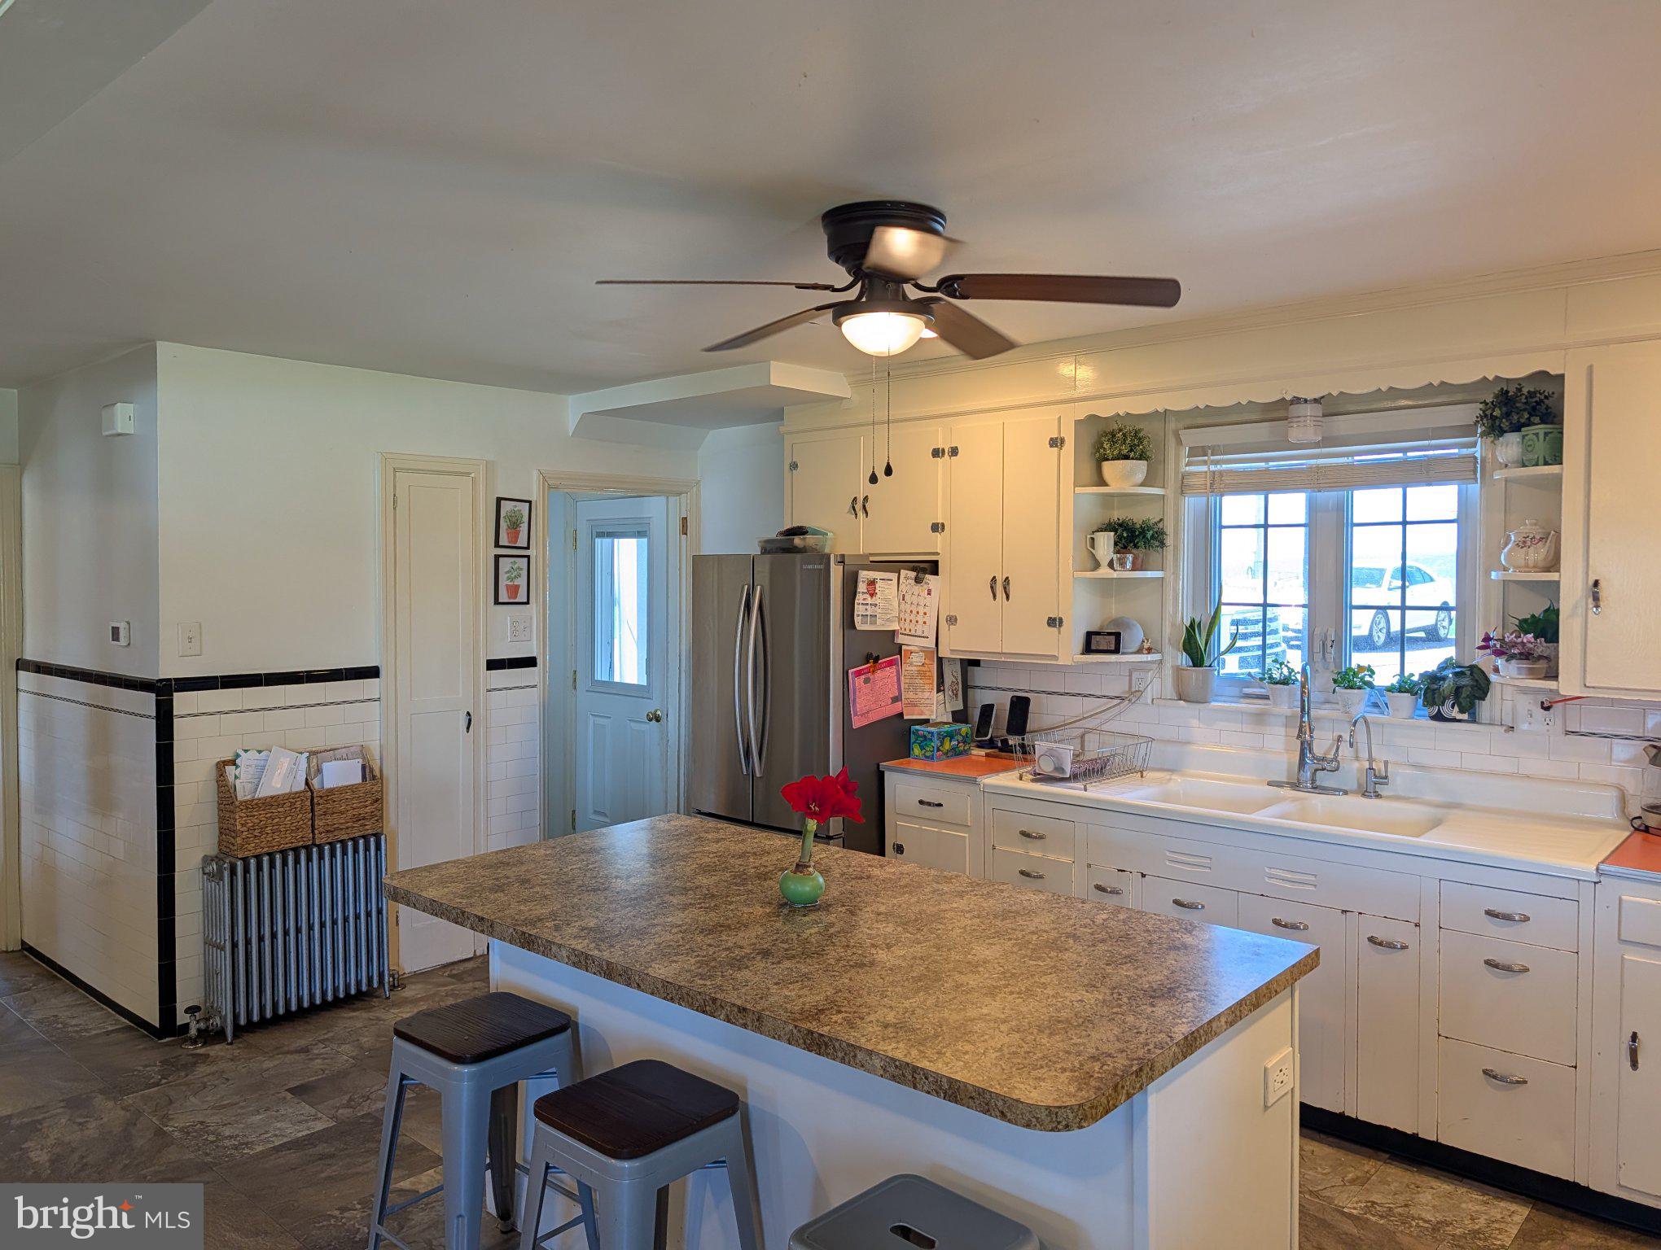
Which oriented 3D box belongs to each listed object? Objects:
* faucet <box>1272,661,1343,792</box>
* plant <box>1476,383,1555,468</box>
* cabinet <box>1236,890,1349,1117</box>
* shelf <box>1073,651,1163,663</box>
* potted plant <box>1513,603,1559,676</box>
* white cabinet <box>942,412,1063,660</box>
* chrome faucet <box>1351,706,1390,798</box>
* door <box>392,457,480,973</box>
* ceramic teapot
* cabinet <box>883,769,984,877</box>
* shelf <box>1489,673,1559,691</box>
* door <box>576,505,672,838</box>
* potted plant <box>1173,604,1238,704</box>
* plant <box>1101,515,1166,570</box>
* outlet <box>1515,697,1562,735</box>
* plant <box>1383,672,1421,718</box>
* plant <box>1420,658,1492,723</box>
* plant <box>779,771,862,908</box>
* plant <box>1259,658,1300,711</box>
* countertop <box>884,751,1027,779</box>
[{"bbox_3d":[1.521,0.334,3.720,0.255,0.415,0.250,1,2,34],"label":"faucet"},{"bbox_3d":[1.999,-0.583,3.365,0.200,0.245,0.195,2,3,41],"label":"plant"},{"bbox_3d":[1.520,1.092,3.580,0.314,0.575,0.550,2,3,41],"label":"cabinet"},{"bbox_3d":[1.052,0.118,4.208,0.200,0.024,0.305,2,3,42],"label":"shelf"},{"bbox_3d":[2.053,0.039,3.330,0.155,0.210,0.150,2,3,41],"label":"potted plant"},{"bbox_3d":[0.748,-0.322,4.472,0.565,0.895,0.310,2,3,41],"label":"white cabinet"},{"bbox_3d":[1.701,0.414,3.644,0.155,0.270,0.090,-1,2,-37],"label":"chrome faucet"},{"bbox_3d":[-1.642,0.404,4.833,0.045,2.050,0.352,2,3,41],"label":"door"},{"bbox_3d":[2.016,-0.228,3.321,0.125,0.158,0.190,-1,2,-25],"label":"ceramic teapot"},{"bbox_3d":[0.573,1.001,4.490,0.477,0.888,0.575,2,3,42],"label":"cabinet"},{"bbox_3d":[2.016,0.165,3.342,0.214,0.022,0.305,2,3,42],"label":"shelf"},{"bbox_3d":[-1.121,0.337,6.221,0.775,2.030,0.045,2,3,41],"label":"door"},{"bbox_3d":[1.344,0.079,4.149,0.180,0.400,0.155,2,3,41],"label":"potted plant"},{"bbox_3d":[1.081,-0.286,4.107,0.225,0.197,0.205,2,3,41],"label":"plant"},{"bbox_3d":[2.114,0.267,3.451,0.117,0.114,0.018,2,3,42],"label":"outlet"},{"bbox_3d":[1.859,0.232,3.752,0.117,0.150,0.117,2,3,41],"label":"plant"},{"bbox_3d":[1.956,0.208,3.610,0.190,0.197,0.180,2,3,42],"label":"plant"},{"bbox_3d":[-0.021,0.457,2.494,0.185,0.288,0.160,0,2,0],"label":"plant"},{"bbox_3d":[1.557,0.202,3.989,0.124,0.175,0.120,2,3,42],"label":"plant"},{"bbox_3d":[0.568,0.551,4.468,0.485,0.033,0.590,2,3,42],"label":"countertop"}]

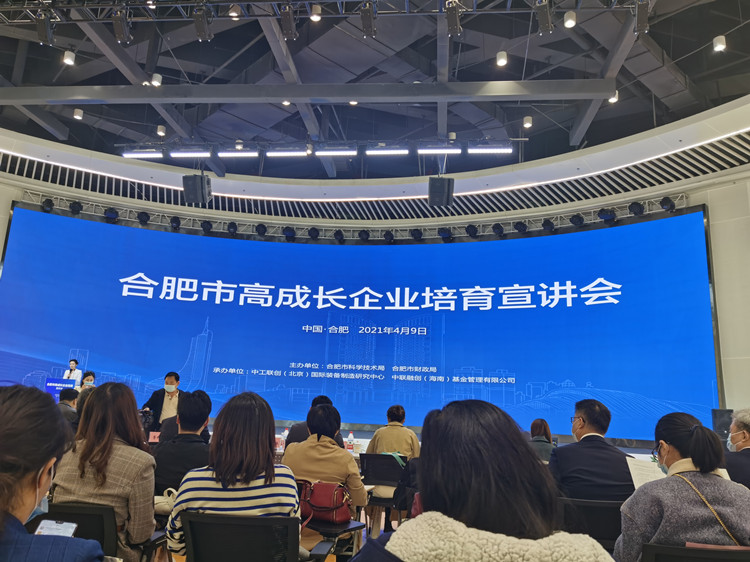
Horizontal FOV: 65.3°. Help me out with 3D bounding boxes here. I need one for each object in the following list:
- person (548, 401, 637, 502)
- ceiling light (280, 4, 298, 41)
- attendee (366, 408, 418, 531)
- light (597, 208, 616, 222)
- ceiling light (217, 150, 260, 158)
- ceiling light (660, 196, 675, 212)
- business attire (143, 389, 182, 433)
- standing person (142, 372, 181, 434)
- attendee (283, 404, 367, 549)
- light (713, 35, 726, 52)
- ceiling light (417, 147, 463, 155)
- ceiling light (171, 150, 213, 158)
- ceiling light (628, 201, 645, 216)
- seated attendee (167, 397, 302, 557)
[{"bbox_3d":[1.056,1.302,3.128,0.520,1.310,0.820,4,-13,-3],"label":"person"},{"bbox_3d":[-1.002,-3.028,6.850,0.200,0.220,0.380,1,-53,8],"label":"ceiling light"},{"bbox_3d":[0.190,1.794,5.395,0.500,1.270,0.780,1,-13,8],"label":"attendee"},{"bbox_3d":[4.788,-1.339,12.044,0.360,0.320,0.320,1,-13,8],"label":"light"},{"bbox_3d":[-2.311,-2.150,9.902,0.700,0.110,0.170,1,-13,8],"label":"ceiling light"},{"bbox_3d":[6.743,-1.759,13.481,0.310,0.340,0.310,-4,-15,26],"label":"ceiling light"},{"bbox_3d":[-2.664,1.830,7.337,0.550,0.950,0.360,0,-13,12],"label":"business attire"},{"bbox_3d":[-2.669,1.936,7.313,0.560,1.570,0.400,0,-13,12],"label":"standing person"},{"bbox_3d":[-0.260,1.329,3.305,0.500,1.230,0.800,1,-13,8],"label":"attendee"},{"bbox_3d":[5.290,-3.642,8.975,0.190,0.220,0.190,1,-13,7],"label":"light"},{"bbox_3d":[1.205,-2.423,10.873,0.790,0.110,0.160,1,-13,7],"label":"ceiling light"},{"bbox_3d":[-3.629,-2.502,11.565,0.790,0.110,0.160,1,-13,7],"label":"ceiling light"},{"bbox_3d":[6.209,-1.721,13.886,0.310,0.330,0.310,-2,-14,21],"label":"ceiling light"},{"bbox_3d":[-0.508,1.046,2.194,0.520,1.220,0.800,3,-13,0],"label":"seated attendee"}]

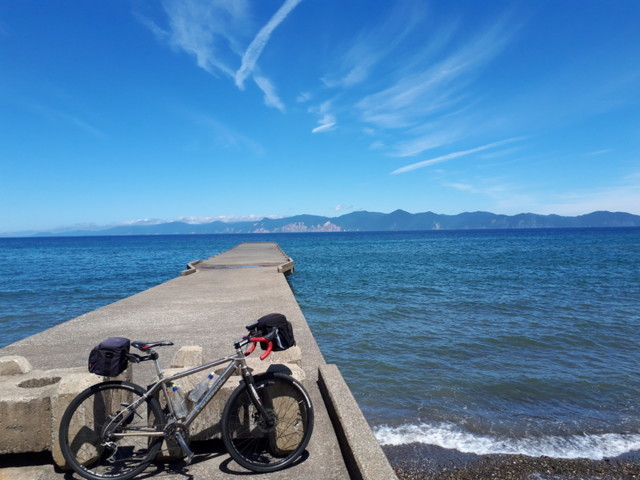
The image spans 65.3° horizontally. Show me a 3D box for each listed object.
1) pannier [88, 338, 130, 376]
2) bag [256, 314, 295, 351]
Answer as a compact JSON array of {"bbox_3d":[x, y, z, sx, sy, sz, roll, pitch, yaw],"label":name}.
[{"bbox_3d":[-1.406,0.778,3.339,0.190,0.210,0.255,7,-6,-8],"label":"pannier"},{"bbox_3d":[-0.320,0.663,3.579,0.190,0.230,0.250,-14,-4,-22],"label":"bag"}]

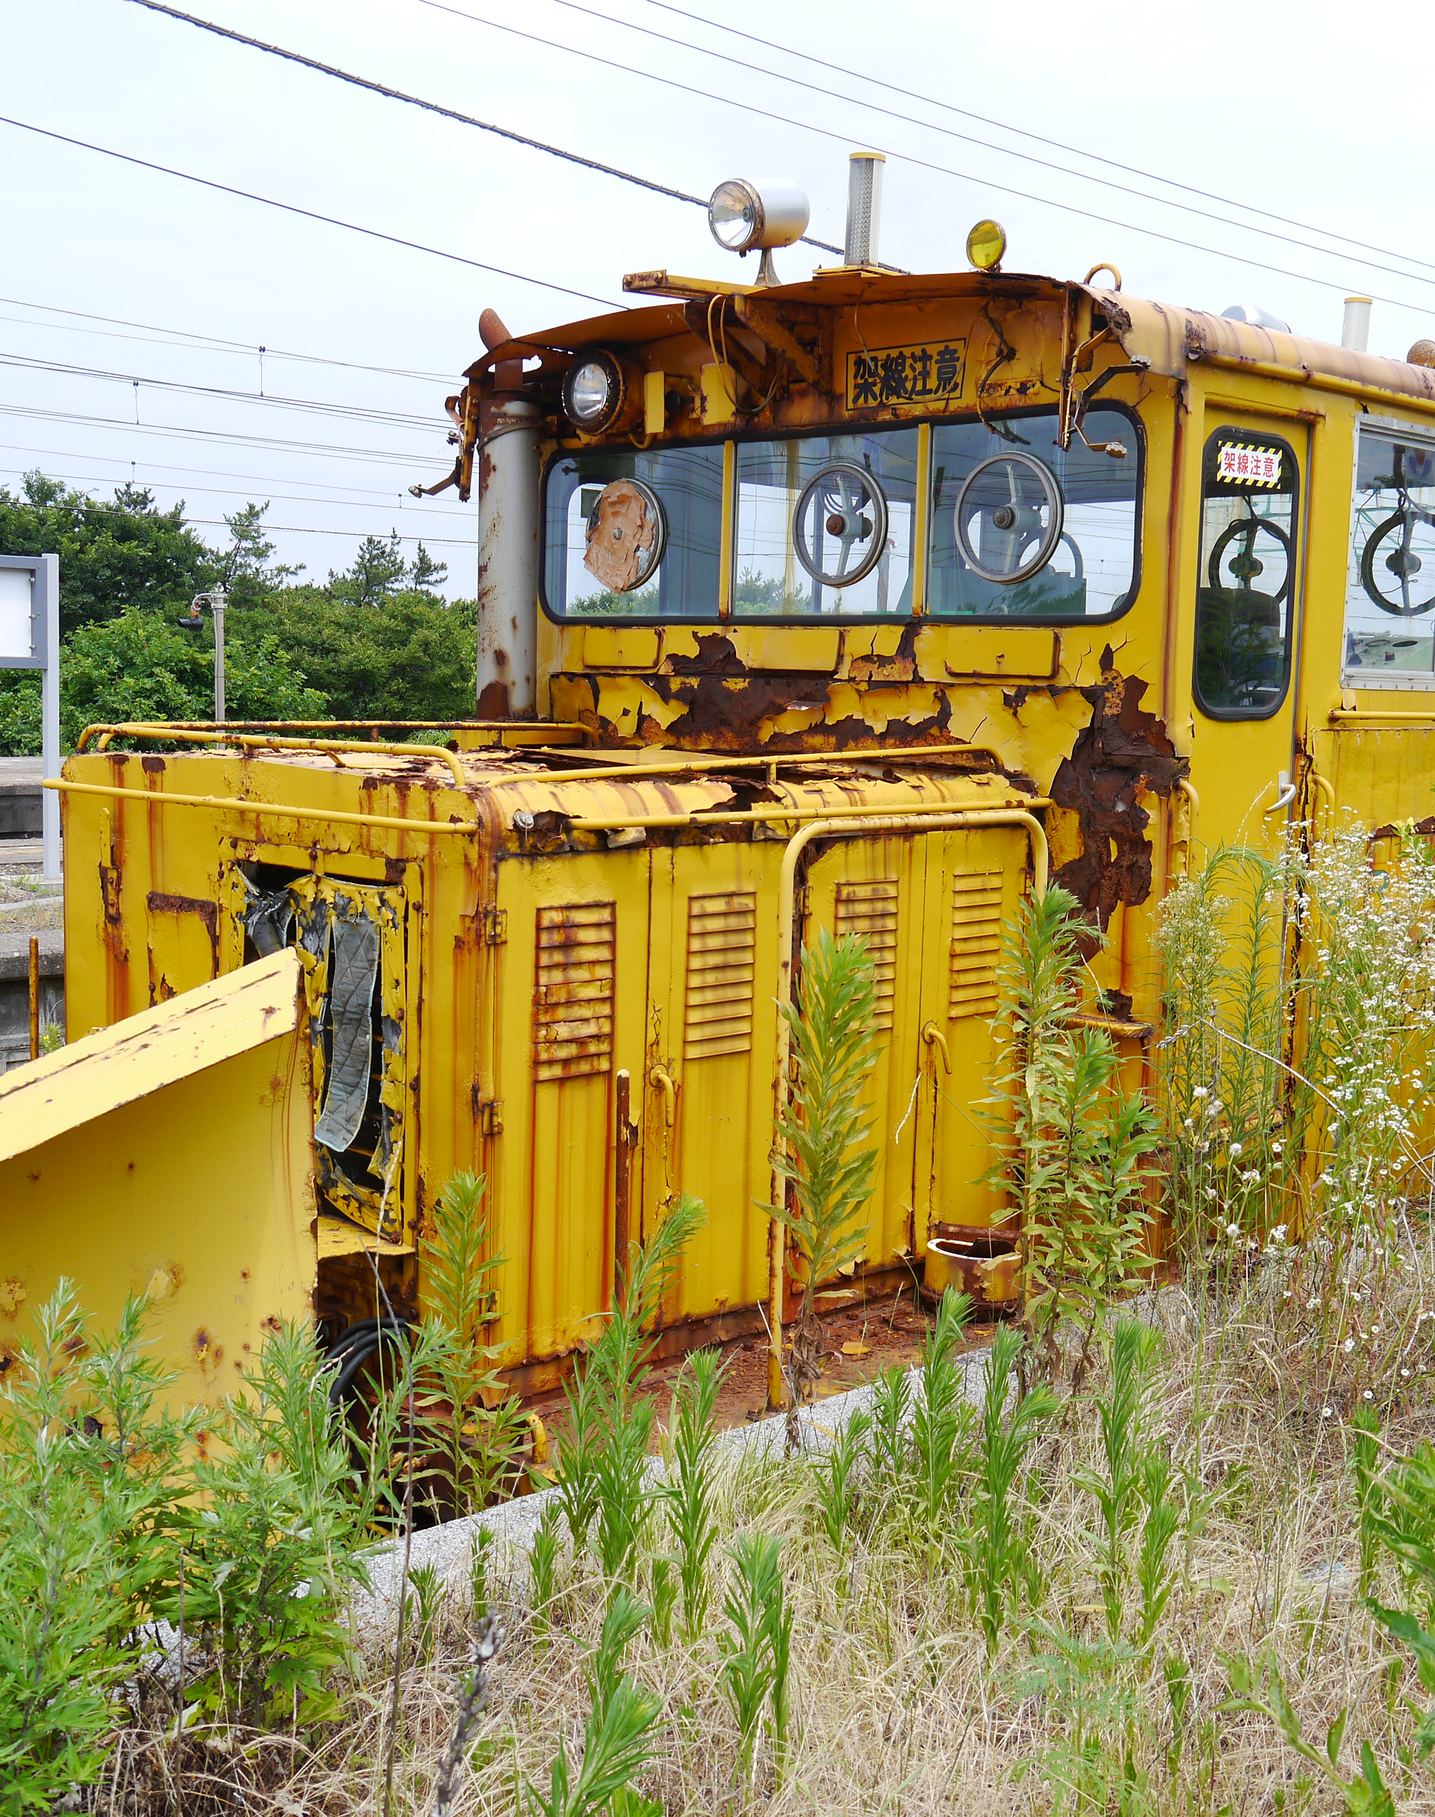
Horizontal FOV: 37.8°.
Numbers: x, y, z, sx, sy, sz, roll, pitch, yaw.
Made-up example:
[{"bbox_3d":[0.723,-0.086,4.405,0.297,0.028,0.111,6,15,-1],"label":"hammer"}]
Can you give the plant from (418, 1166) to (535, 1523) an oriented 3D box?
[{"bbox_3d":[-0.438,0.814,3.808,0.208,0.694,0.208,1,7,-6],"label":"plant"}]

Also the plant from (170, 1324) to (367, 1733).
[{"bbox_3d":[-0.629,0.860,2.952,0.274,0.587,0.261,0,7,-12],"label":"plant"}]

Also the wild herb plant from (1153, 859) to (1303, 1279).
[{"bbox_3d":[1.301,0.382,5.356,0.381,1.088,0.343,3,7,14],"label":"wild herb plant"}]

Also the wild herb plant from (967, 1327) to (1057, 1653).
[{"bbox_3d":[0.452,0.892,3.217,0.138,0.518,0.138,2,7,9],"label":"wild herb plant"}]

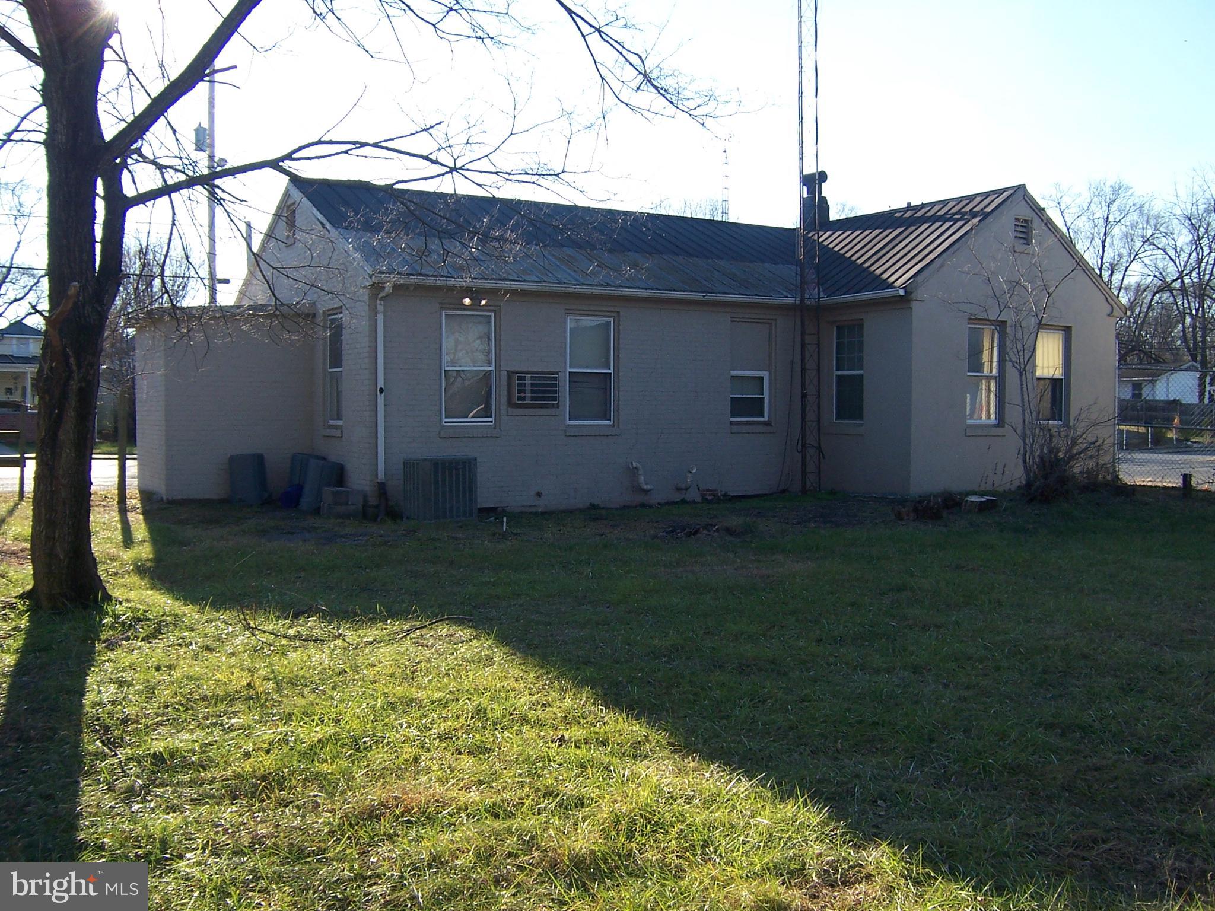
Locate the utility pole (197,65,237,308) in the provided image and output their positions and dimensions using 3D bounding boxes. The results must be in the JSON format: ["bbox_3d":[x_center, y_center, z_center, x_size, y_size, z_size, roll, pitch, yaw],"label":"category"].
[{"bbox_3d":[-11.803,-5.793,34.821,1.100,11.500,0.600,-1,2,-19],"label":"utility pole"}]

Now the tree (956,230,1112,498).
[{"bbox_3d":[6.535,-1.413,17.772,2.250,4.000,1.800,1,3,20],"label":"tree"}]

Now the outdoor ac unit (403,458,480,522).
[{"bbox_3d":[-2.095,0.404,14.517,0.680,0.735,0.700,-1,3,-31],"label":"outdoor ac unit"}]

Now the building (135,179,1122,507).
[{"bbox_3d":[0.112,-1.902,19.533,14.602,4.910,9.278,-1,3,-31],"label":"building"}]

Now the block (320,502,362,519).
[{"bbox_3d":[-3.178,0.662,13.901,0.420,0.190,0.200,-2,3,-34],"label":"block"}]

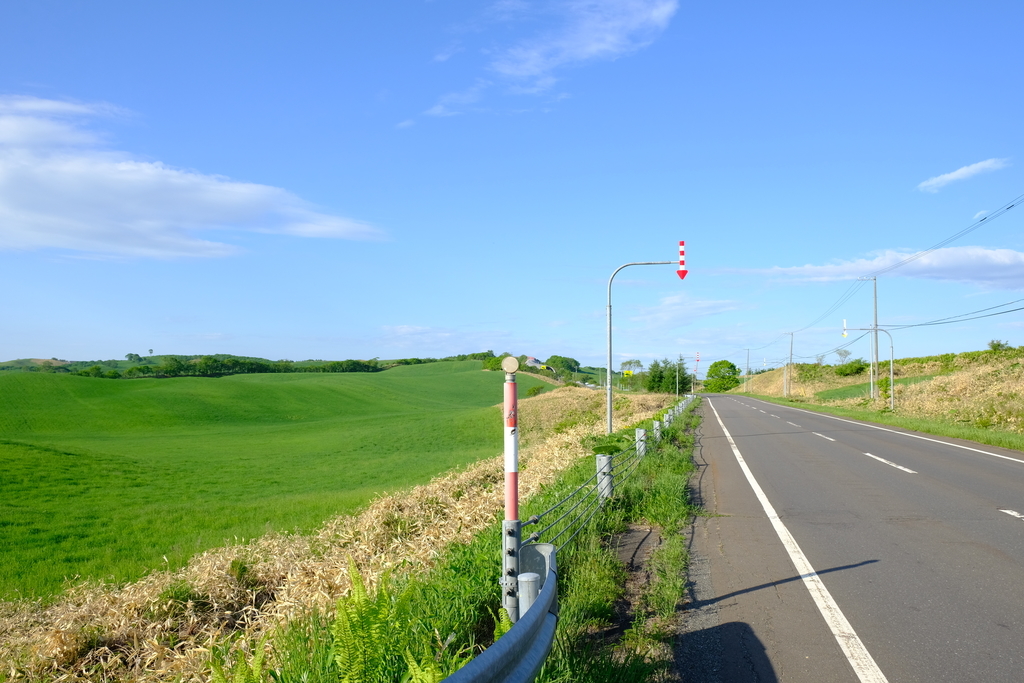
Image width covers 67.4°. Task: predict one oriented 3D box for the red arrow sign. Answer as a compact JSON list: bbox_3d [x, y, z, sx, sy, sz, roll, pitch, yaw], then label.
[{"bbox_3d":[5.315,-2.514,23.900,0.345,1.200,0.080,-1,-3,14],"label":"red arrow sign"}]

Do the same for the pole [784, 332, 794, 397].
[{"bbox_3d":[43.100,3.600,120.000,1.400,10.000,0.360,3,-3,14],"label":"pole"}]

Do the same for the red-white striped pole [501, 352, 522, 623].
[{"bbox_3d":[0.000,1.137,5.600,0.140,2.060,0.140,-1,-3,14],"label":"red-white striped pole"}]

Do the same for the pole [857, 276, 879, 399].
[{"bbox_3d":[28.060,-0.200,60.500,1.400,9.900,0.360,-1,-3,14],"label":"pole"}]

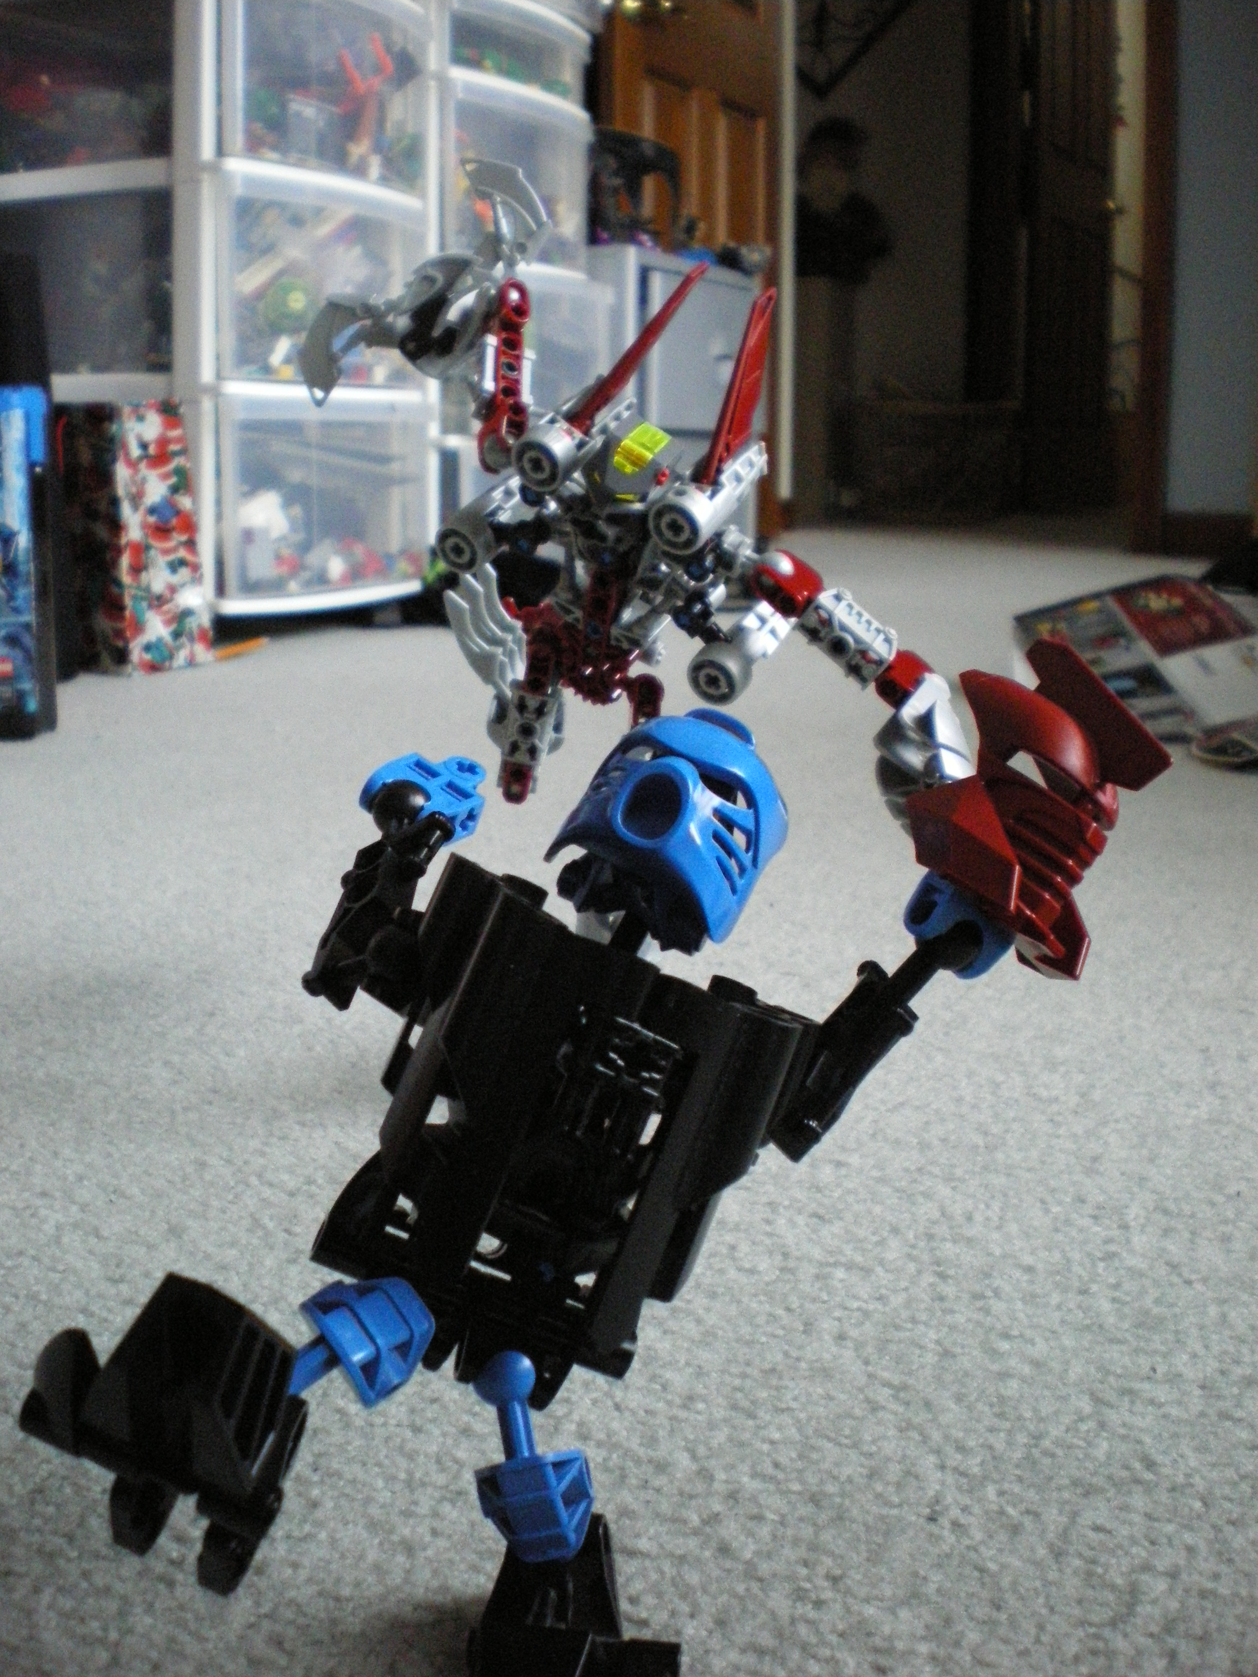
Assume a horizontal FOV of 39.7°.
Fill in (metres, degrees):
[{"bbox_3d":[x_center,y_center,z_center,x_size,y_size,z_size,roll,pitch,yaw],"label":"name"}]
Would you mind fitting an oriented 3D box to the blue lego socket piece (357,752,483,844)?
[{"bbox_3d":[-0.035,-0.006,0.301,0.017,0.009,0.025,35,41,27],"label":"blue lego socket piece"}]

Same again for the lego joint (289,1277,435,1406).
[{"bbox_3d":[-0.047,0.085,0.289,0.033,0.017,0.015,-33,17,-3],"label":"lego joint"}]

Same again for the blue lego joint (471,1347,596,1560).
[{"bbox_3d":[-0.017,0.102,0.288,0.017,0.036,0.015,-11,-7,-18],"label":"blue lego joint"}]

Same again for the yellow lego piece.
[{"bbox_3d":[0.004,-0.116,0.520,0.010,0.009,0.017,21,60,25],"label":"yellow lego piece"}]

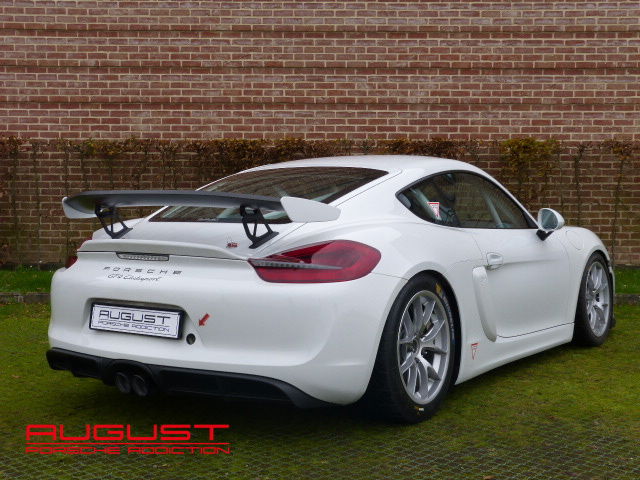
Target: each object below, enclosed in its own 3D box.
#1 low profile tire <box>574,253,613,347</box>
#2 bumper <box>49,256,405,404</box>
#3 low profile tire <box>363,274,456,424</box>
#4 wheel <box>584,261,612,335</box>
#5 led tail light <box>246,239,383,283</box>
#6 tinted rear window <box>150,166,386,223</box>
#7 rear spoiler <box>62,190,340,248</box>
[{"bbox_3d":[1.785,0.400,5.921,0.250,0.640,0.640,2,3,35],"label":"low profile tire"},{"bbox_3d":[-0.586,0.329,3.860,1.800,0.570,0.780,2,3,35],"label":"bumper"},{"bbox_3d":[0.357,0.467,3.889,0.280,0.670,0.670,2,3,35],"label":"low profile tire"},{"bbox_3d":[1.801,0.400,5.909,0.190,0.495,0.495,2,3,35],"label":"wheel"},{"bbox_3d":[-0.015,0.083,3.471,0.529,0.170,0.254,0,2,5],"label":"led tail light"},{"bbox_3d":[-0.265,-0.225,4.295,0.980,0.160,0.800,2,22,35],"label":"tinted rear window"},{"bbox_3d":[-0.566,-0.102,3.870,1.330,0.235,0.430,2,3,35],"label":"rear spoiler"}]

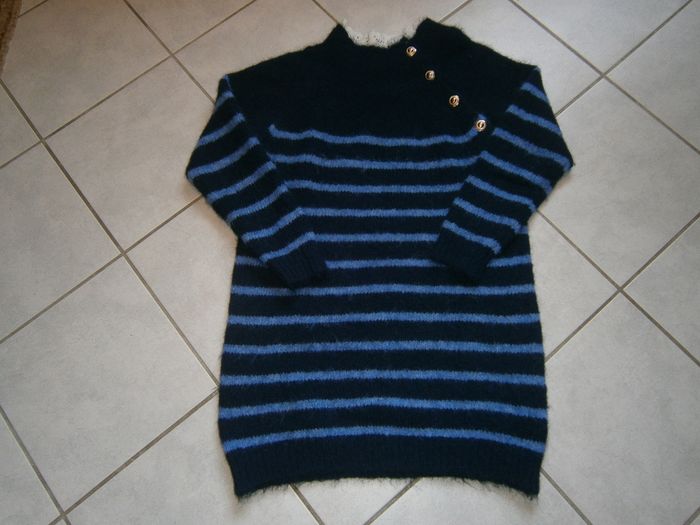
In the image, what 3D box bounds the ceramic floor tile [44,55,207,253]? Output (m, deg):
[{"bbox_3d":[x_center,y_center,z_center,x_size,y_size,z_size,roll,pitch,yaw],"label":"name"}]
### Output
[{"bbox_3d":[-0.397,-0.228,1.050,0.315,0.010,0.315,-39,74,-10],"label":"ceramic floor tile"}]

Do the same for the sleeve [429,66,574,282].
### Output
[{"bbox_3d":[0.311,-0.161,0.973,0.155,0.030,0.467,30,75,11],"label":"sleeve"}]

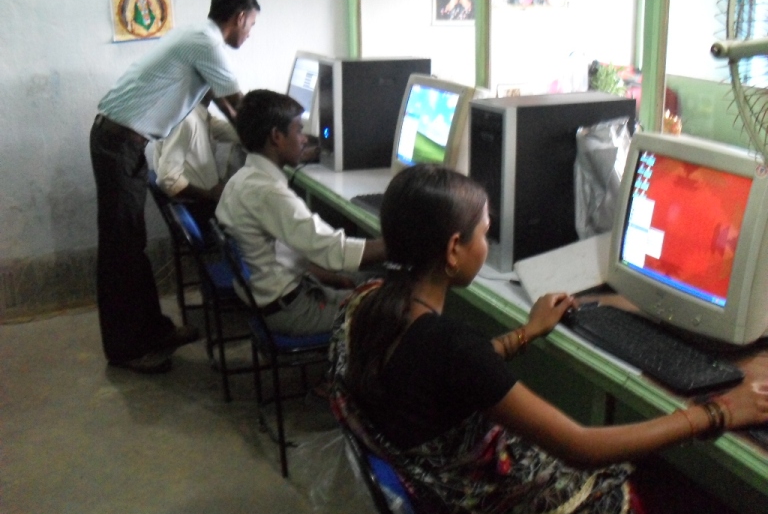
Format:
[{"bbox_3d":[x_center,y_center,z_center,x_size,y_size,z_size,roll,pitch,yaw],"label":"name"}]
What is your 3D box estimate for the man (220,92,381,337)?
[{"bbox_3d":[-0.195,0.055,2.679,0.680,1.200,0.480,-8,19,-19],"label":"man"}]

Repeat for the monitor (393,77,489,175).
[{"bbox_3d":[0.318,-0.387,2.861,0.410,0.410,0.400,0,16,-26],"label":"monitor"}]

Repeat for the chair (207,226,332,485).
[{"bbox_3d":[-0.314,0.233,2.705,0.500,0.850,0.400,-9,19,-22],"label":"chair"}]

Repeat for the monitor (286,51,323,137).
[{"bbox_3d":[-0.181,-0.736,3.963,0.410,0.410,0.400,1,16,-24],"label":"monitor"}]

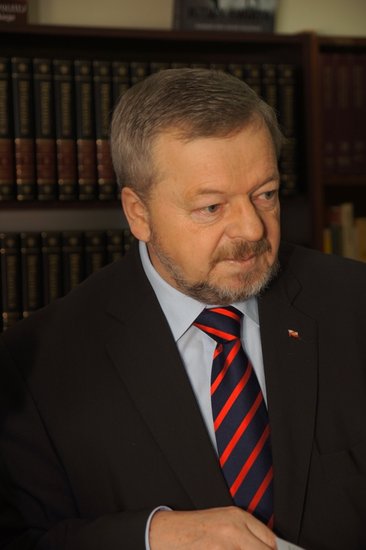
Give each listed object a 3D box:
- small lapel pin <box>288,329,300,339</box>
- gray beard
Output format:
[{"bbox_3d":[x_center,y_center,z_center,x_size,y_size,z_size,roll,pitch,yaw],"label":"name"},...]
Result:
[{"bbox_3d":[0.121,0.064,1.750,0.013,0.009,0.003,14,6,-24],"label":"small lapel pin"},{"bbox_3d":[0.048,-0.009,1.690,0.142,0.083,0.100,-3,16,-32],"label":"gray beard"}]

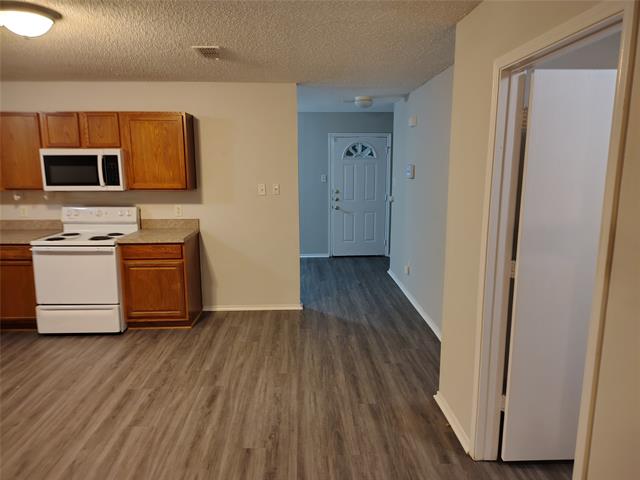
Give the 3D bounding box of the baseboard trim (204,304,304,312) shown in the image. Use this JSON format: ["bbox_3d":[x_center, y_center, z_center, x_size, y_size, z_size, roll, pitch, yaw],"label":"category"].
[{"bbox_3d":[-0.750,0.757,4.979,1.108,0.073,0.023,0,10,-2],"label":"baseboard trim"}]

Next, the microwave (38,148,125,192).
[{"bbox_3d":[-2.297,-0.705,4.467,0.757,0.400,0.400,0,10,-2],"label":"microwave"}]

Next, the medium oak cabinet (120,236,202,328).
[{"bbox_3d":[-1.602,0.421,4.583,0.617,0.876,0.624,0,10,-2],"label":"medium oak cabinet"}]

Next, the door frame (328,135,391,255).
[{"bbox_3d":[0.683,-0.747,7.649,1.053,2.113,0.120,0,10,-2],"label":"door frame"}]

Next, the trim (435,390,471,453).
[{"bbox_3d":[0.827,1.129,2.819,0.024,0.075,0.635,0,10,-2],"label":"trim"}]

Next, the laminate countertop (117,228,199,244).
[{"bbox_3d":[-1.599,-0.029,4.497,0.629,0.040,0.639,0,10,-2],"label":"laminate countertop"}]

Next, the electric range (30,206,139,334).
[{"bbox_3d":[-2.296,0.287,4.480,0.762,1.178,0.705,0,10,-2],"label":"electric range"}]

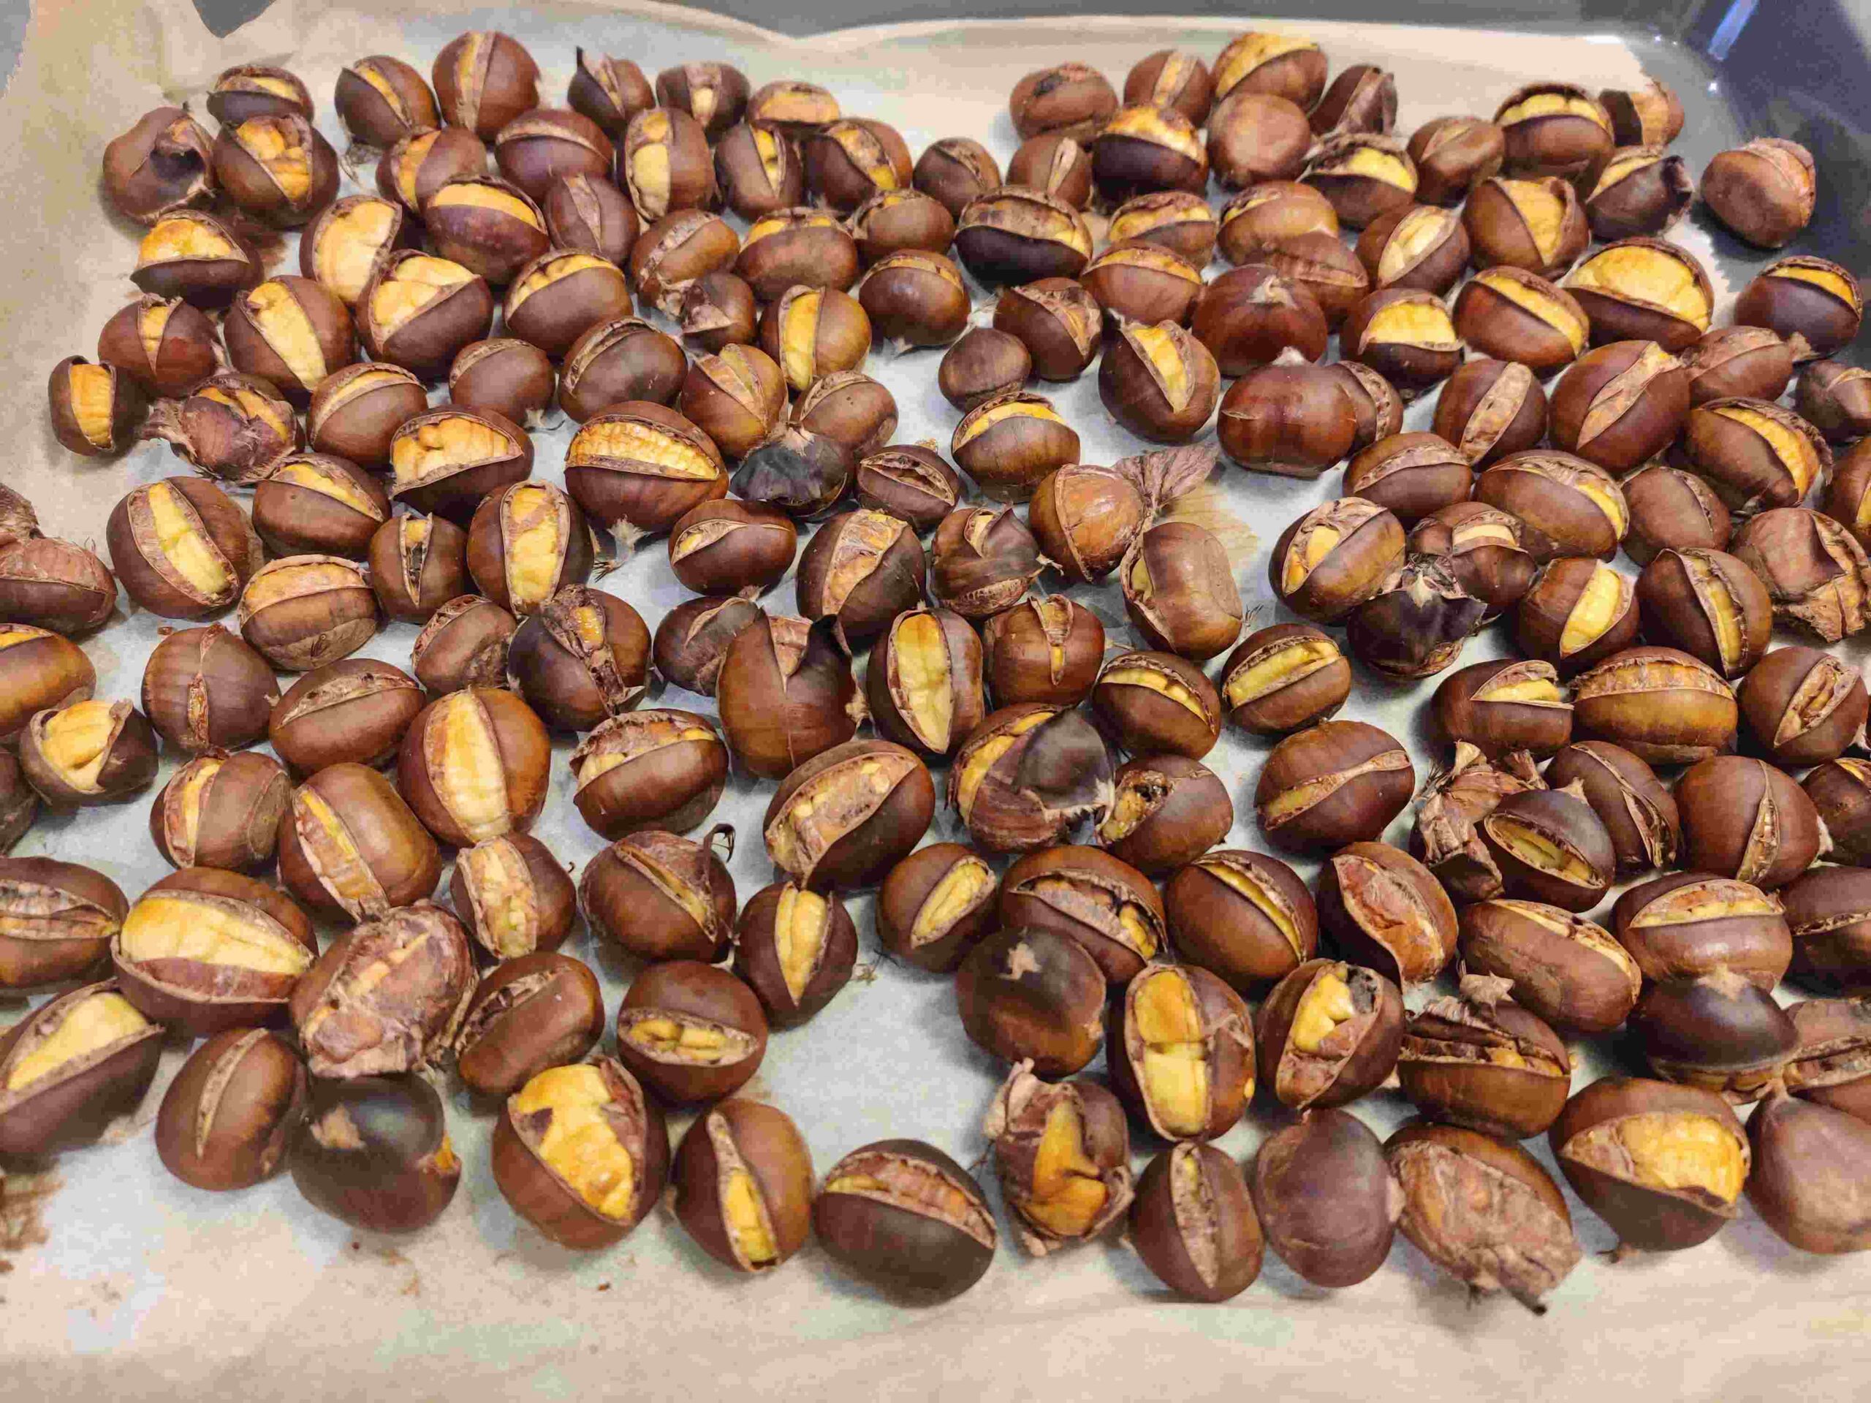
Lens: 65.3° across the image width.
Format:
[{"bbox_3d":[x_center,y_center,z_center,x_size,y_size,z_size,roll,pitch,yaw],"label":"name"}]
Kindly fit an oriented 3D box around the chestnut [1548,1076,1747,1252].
[{"bbox_3d":[0.121,0.079,0.249,0.031,0.025,0.029,8,57,5],"label":"chestnut"}]

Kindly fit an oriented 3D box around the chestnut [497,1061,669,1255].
[{"bbox_3d":[-0.060,0.076,0.246,0.027,0.025,0.033,-34,64,-19],"label":"chestnut"}]

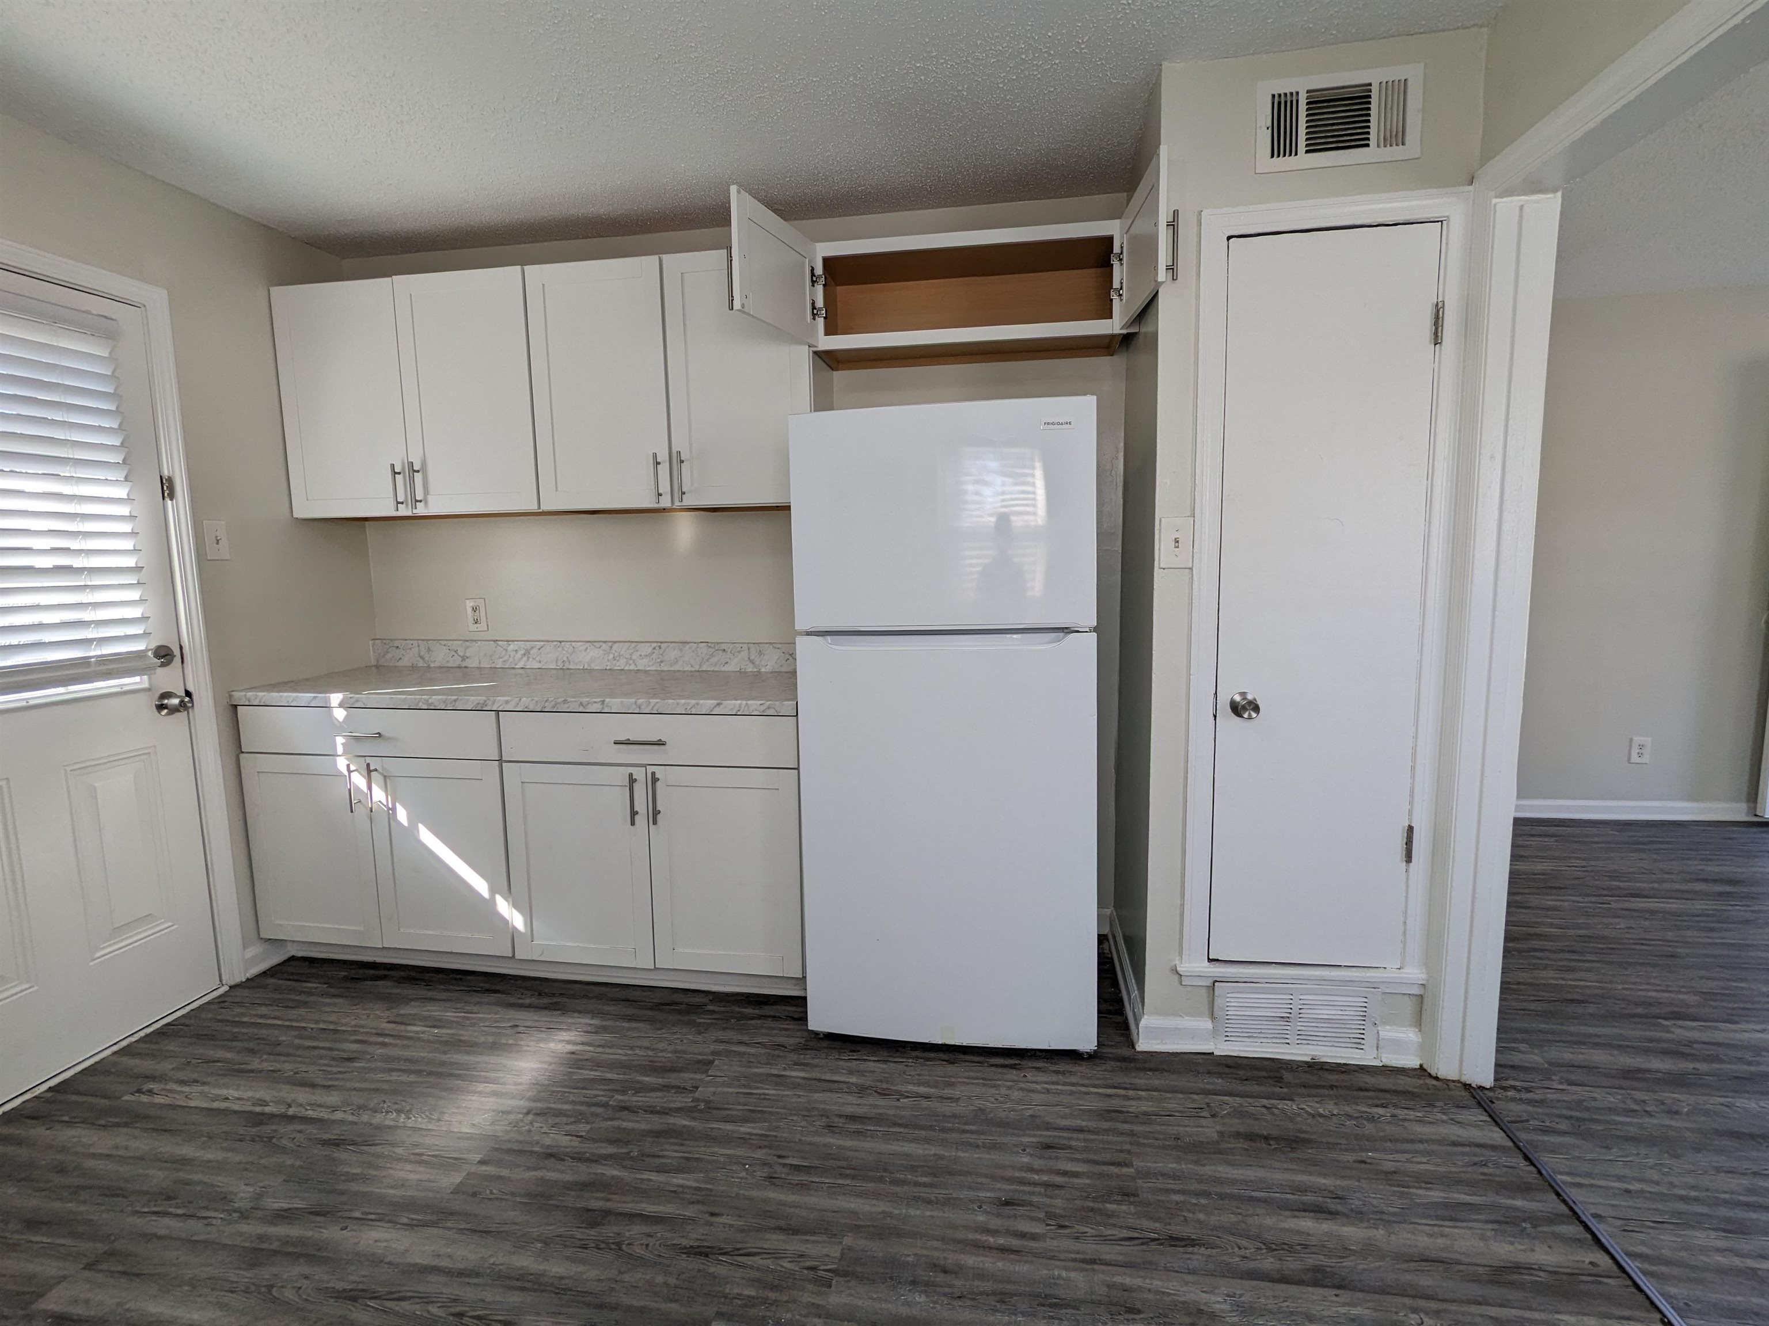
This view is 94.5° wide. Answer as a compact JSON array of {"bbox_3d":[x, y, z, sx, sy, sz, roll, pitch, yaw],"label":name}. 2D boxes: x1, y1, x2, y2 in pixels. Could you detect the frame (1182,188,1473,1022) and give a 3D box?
[{"bbox_3d":[1.039,-0.100,1.986,0.579,1.921,0.070,0,7,9],"label":"frame"}]

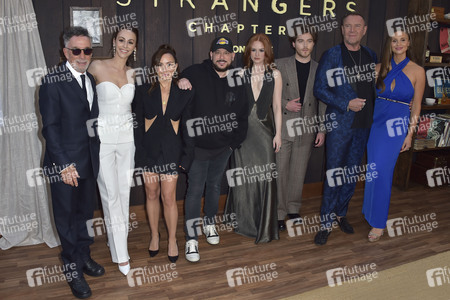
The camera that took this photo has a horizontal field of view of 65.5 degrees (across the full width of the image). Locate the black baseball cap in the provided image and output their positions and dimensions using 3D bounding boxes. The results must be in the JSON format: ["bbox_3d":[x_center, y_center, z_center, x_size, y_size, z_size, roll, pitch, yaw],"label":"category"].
[{"bbox_3d":[-0.019,-0.790,2.630,0.178,0.130,0.260,2,12,1],"label":"black baseball cap"}]

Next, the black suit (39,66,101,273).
[{"bbox_3d":[-1.040,0.159,2.436,0.480,1.470,0.340,-10,17,-41],"label":"black suit"}]

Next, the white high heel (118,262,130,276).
[{"bbox_3d":[-0.765,0.837,2.648,0.080,0.120,0.230,-4,13,-21],"label":"white high heel"}]

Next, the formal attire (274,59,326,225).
[{"bbox_3d":[0.729,-0.098,3.426,0.510,1.540,0.310,1,13,2],"label":"formal attire"}]

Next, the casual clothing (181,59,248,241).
[{"bbox_3d":[-0.084,0.026,2.921,0.570,1.500,0.400,-1,13,-9],"label":"casual clothing"}]

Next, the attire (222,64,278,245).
[{"bbox_3d":[0.243,0.048,3.092,0.460,1.490,0.420,2,13,6],"label":"attire"}]

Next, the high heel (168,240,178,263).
[{"bbox_3d":[-0.412,0.799,2.836,0.078,0.120,0.220,-1,13,-6],"label":"high heel"}]

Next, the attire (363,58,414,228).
[{"bbox_3d":[1.458,-0.016,3.140,0.400,1.520,0.320,8,14,29],"label":"attire"}]

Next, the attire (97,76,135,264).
[{"bbox_3d":[-0.798,0.187,2.575,0.310,1.380,0.300,-5,14,-24],"label":"attire"}]

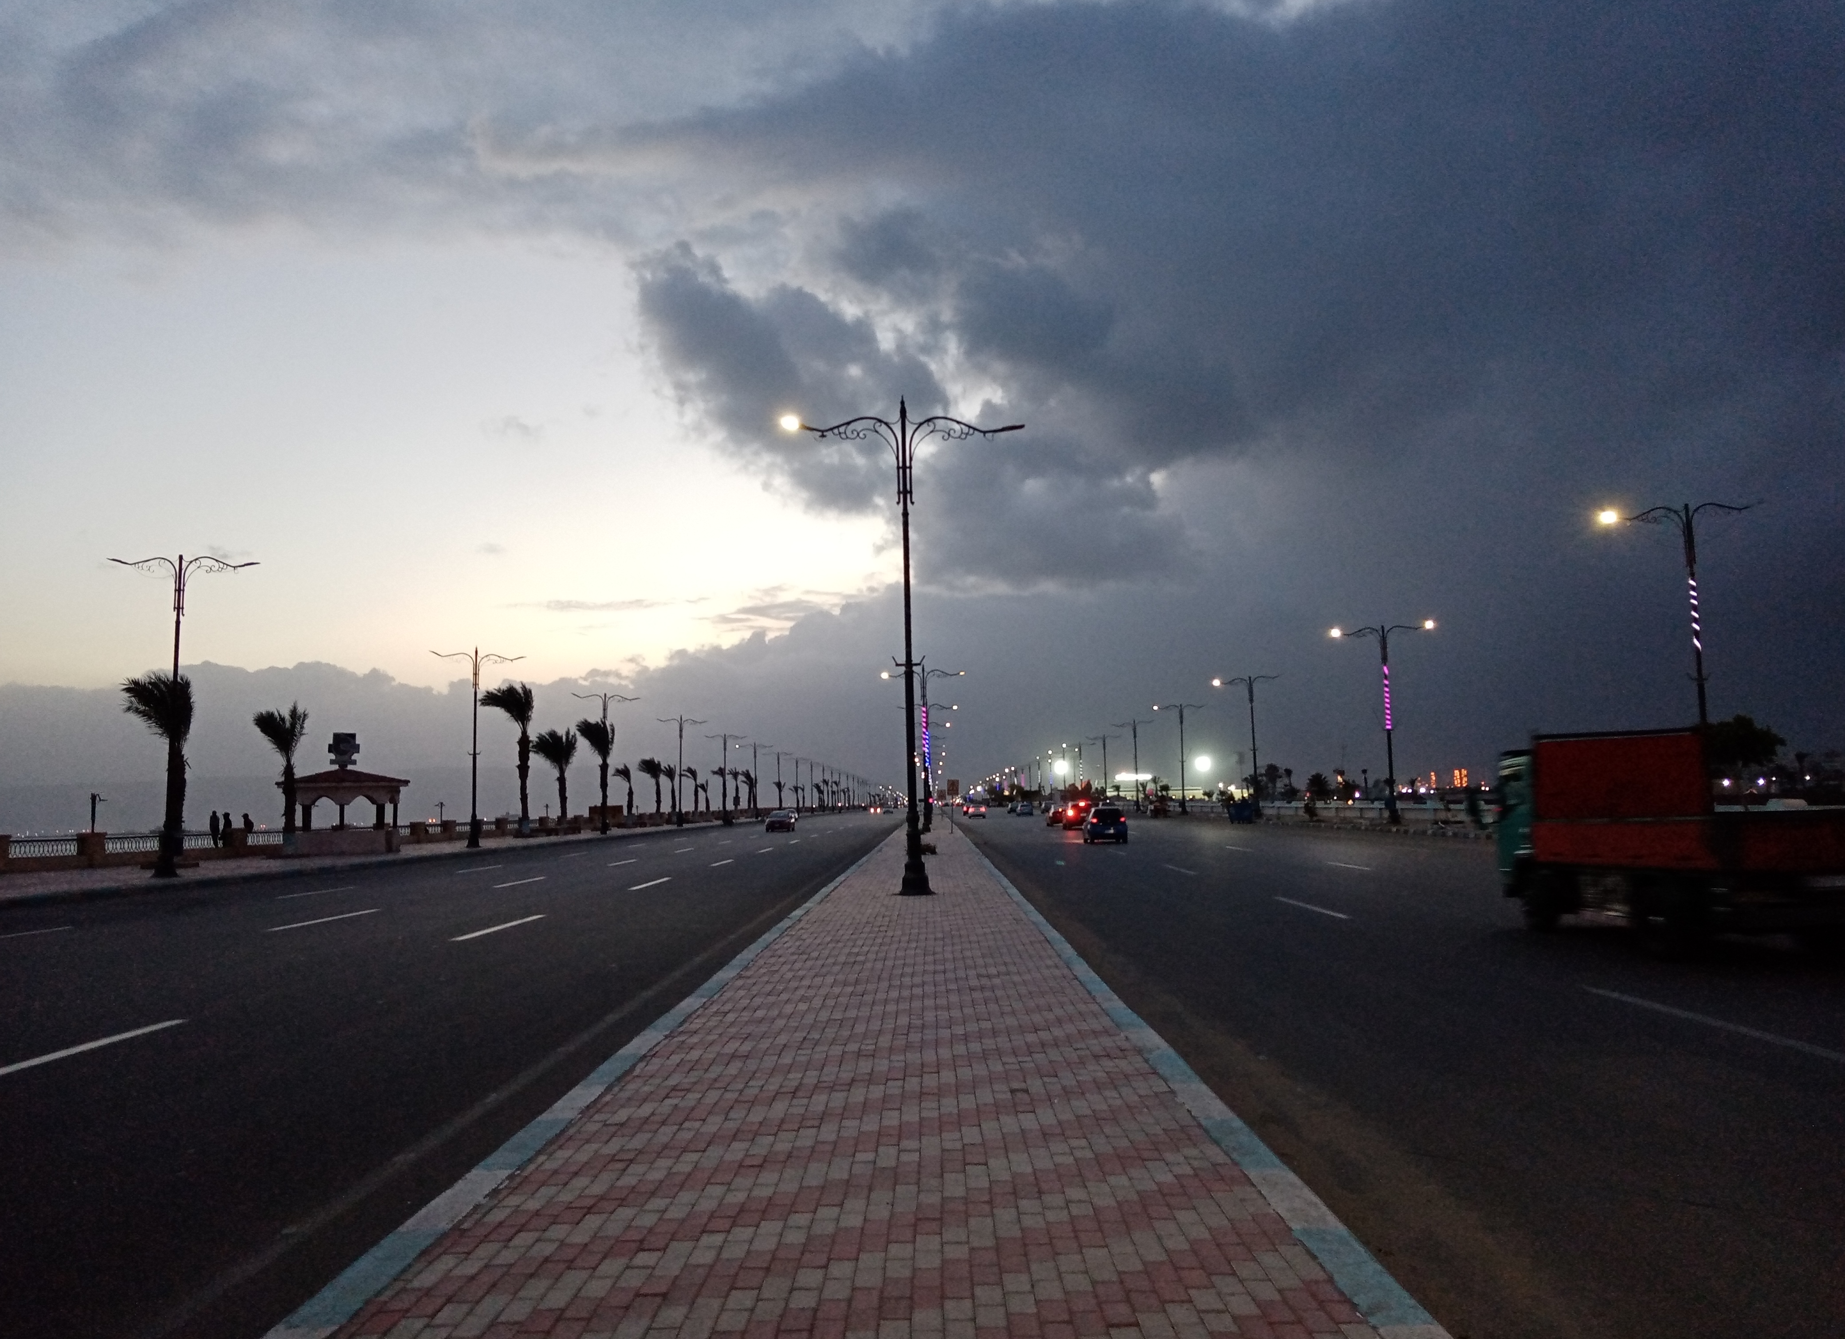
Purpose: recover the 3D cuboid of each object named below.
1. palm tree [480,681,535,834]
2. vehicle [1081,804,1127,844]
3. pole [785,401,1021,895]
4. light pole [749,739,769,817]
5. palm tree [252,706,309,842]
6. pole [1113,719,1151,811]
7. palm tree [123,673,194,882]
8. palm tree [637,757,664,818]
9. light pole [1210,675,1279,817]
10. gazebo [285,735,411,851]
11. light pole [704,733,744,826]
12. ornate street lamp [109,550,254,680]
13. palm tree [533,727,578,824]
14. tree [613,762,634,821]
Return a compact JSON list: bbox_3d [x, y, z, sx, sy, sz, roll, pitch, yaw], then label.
[{"bbox_3d":[-25.538,5.485,85.142,3.160,9.410,2.780,0,-6,-17],"label":"palm tree"},{"bbox_3d":[7.656,6.548,58.449,1.620,1.500,3.700,-1,-5,1],"label":"vehicle"},{"bbox_3d":[-0.230,-0.418,24.584,4.250,8.850,0.600,-1,-5,0],"label":"pole"},{"bbox_3d":[-19.434,13.066,162.556,4.100,9.000,0.600,-1,-5,1],"label":"light pole"},{"bbox_3d":[-25.105,4.225,54.093,1.950,5.990,1.720,1,-6,-25],"label":"palm tree"},{"bbox_3d":[21.168,9.529,137.046,4.250,8.850,0.600,-1,-5,0],"label":"pole"},{"bbox_3d":[-25.384,3.257,45.824,2.060,6.350,1.810,2,-6,-29],"label":"palm tree"},{"bbox_3d":[-24.538,11.011,125.197,2.180,6.000,1.920,0,-6,-11],"label":"palm tree"},{"bbox_3d":[21.140,4.924,88.403,4.250,8.850,0.600,-1,-5,0],"label":"light pole"},{"bbox_3d":[-24.796,5.305,59.300,4.700,5.100,4.700,0,-6,-13],"label":"gazebo"},{"bbox_3d":[-19.193,10.755,135.432,4.250,8.850,0.600,-1,-5,0],"label":"light pole"},{"bbox_3d":[-20.578,1.284,38.100,4.200,8.850,0.600,-1,-5,0],"label":"ornate street lamp"},{"bbox_3d":[-23.843,7.068,90.000,2.850,6.500,2.700,-1,-5,0],"label":"palm tree"},{"bbox_3d":[-24.530,10.317,113.528,1.680,5.160,1.480,0,-6,-12],"label":"tree"}]

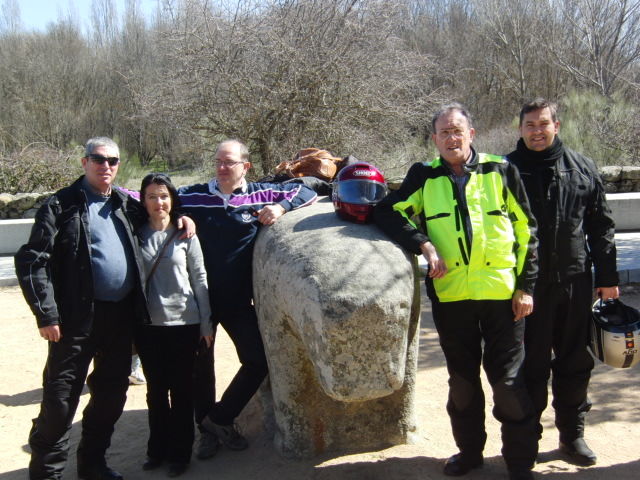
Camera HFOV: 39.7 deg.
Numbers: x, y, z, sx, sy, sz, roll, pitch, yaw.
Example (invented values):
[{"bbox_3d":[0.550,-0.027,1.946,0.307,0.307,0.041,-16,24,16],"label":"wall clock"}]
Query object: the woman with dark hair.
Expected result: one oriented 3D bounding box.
[{"bbox_3d":[-0.750,0.412,4.520,0.450,1.520,0.300,-2,4,0],"label":"woman with dark hair"}]

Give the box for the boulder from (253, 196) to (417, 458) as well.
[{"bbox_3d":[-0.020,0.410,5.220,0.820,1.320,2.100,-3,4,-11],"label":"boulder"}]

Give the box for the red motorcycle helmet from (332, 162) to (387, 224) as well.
[{"bbox_3d":[0.200,-0.231,4.430,0.263,0.290,0.340,-2,4,-9],"label":"red motorcycle helmet"}]

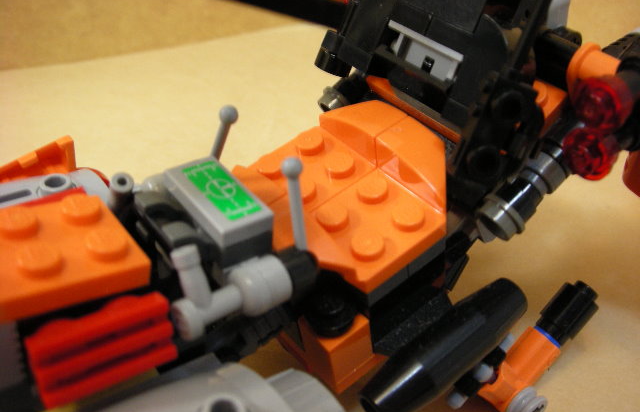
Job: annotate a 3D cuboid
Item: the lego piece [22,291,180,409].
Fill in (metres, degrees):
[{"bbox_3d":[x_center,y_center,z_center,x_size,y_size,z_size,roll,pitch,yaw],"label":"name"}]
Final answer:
[{"bbox_3d":[-0.027,0.017,0.079,0.016,0.009,0.006,-14,8,-38],"label":"lego piece"}]

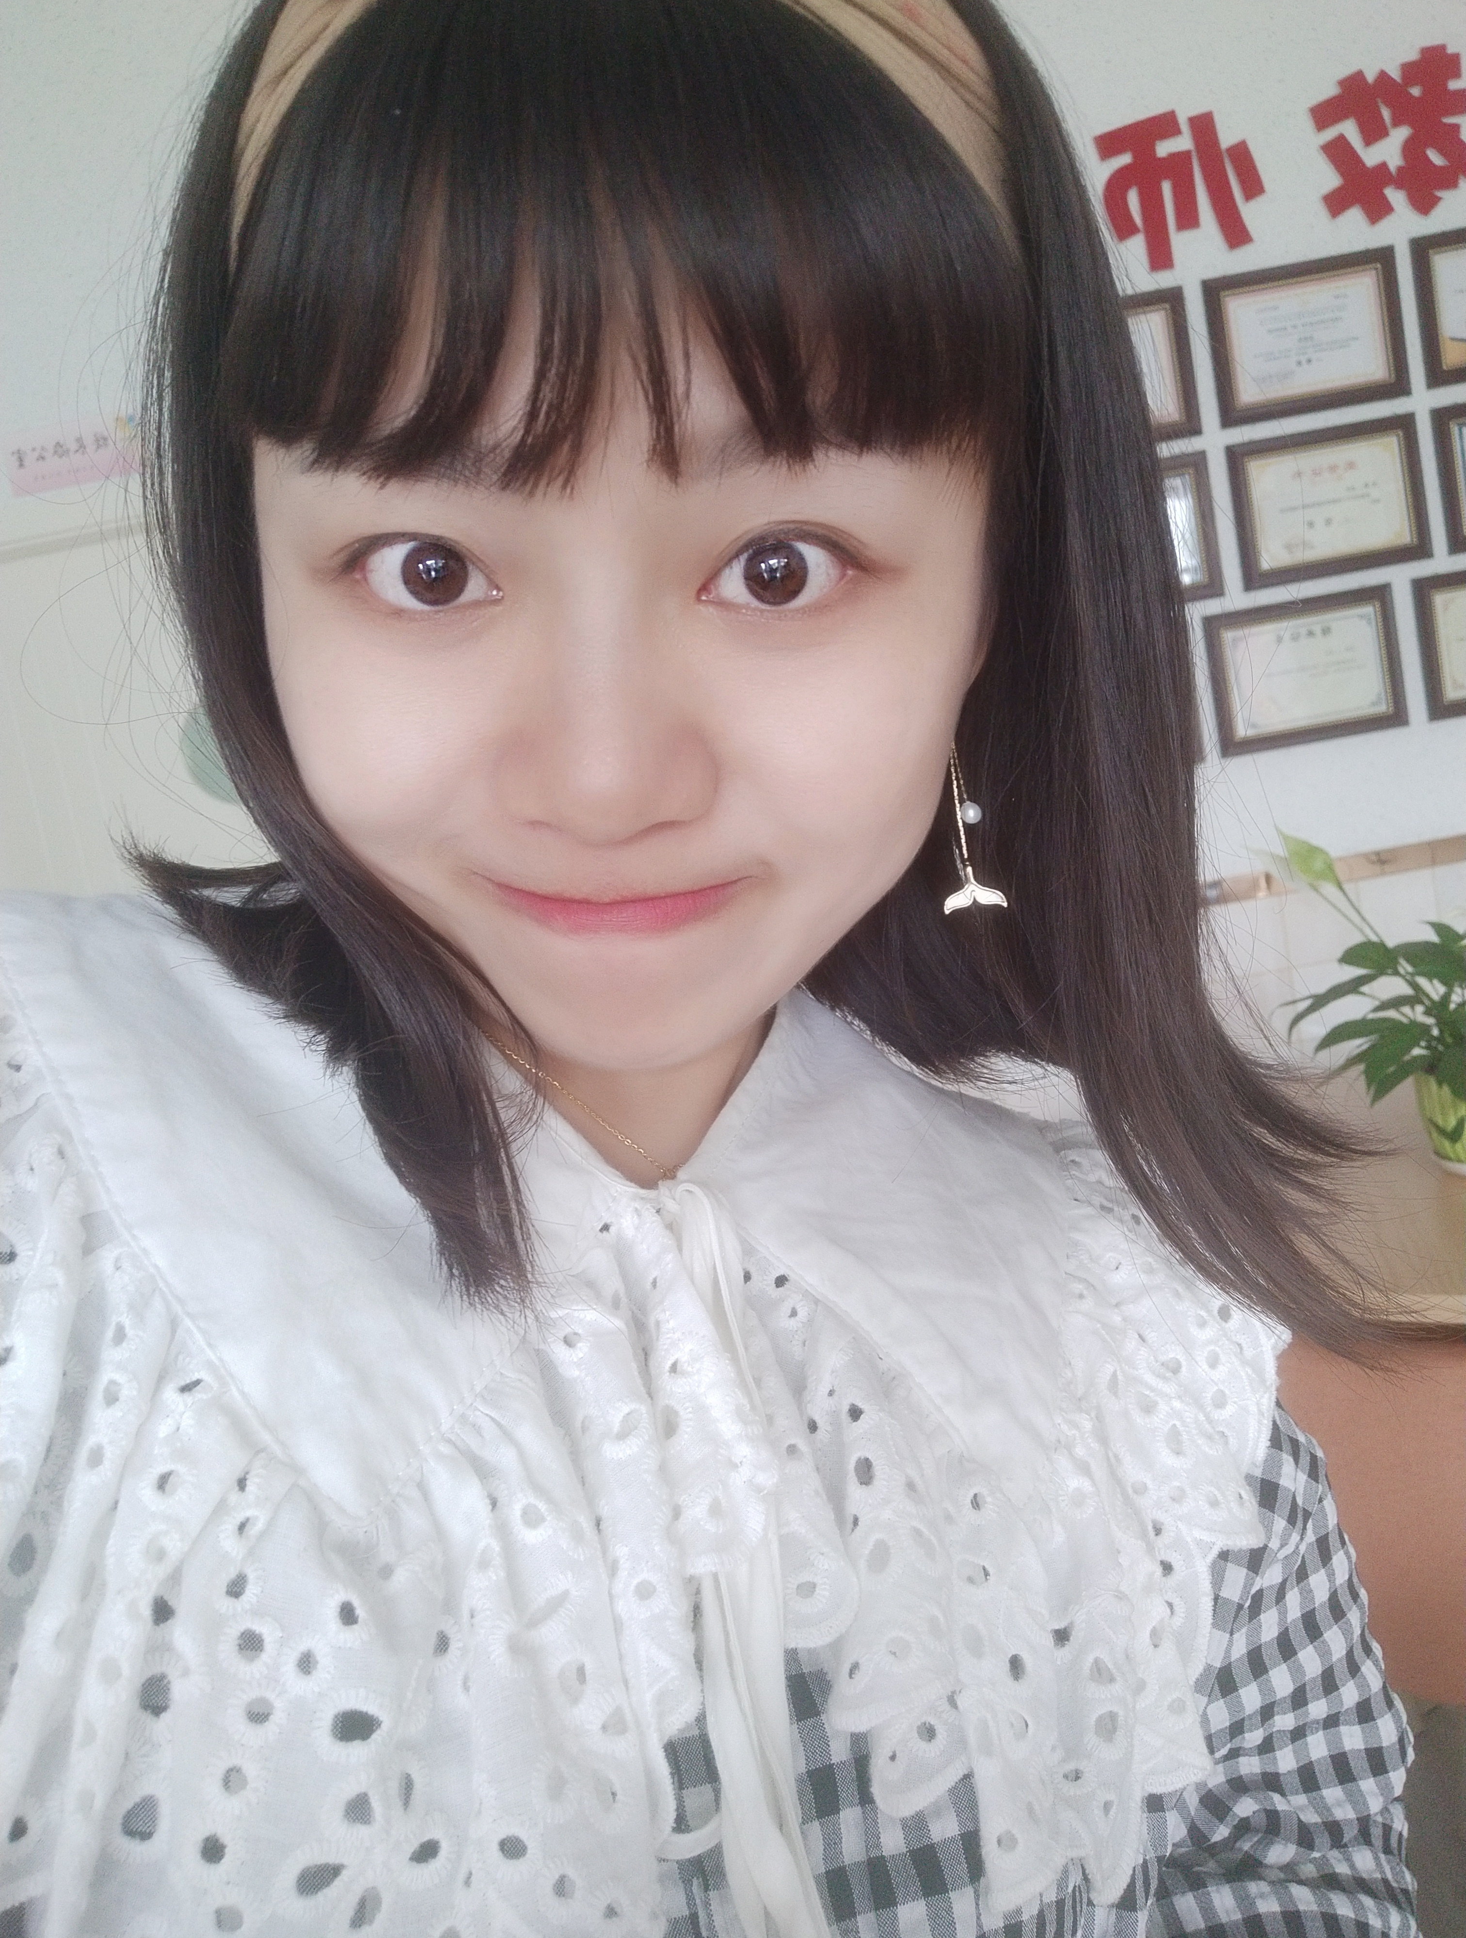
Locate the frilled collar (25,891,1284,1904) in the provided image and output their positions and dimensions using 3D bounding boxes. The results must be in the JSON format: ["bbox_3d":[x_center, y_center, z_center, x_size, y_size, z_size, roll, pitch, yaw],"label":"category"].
[{"bbox_3d":[-0.027,0.106,0.483,0.366,0.243,0.225,1,6,-10],"label":"frilled collar"}]

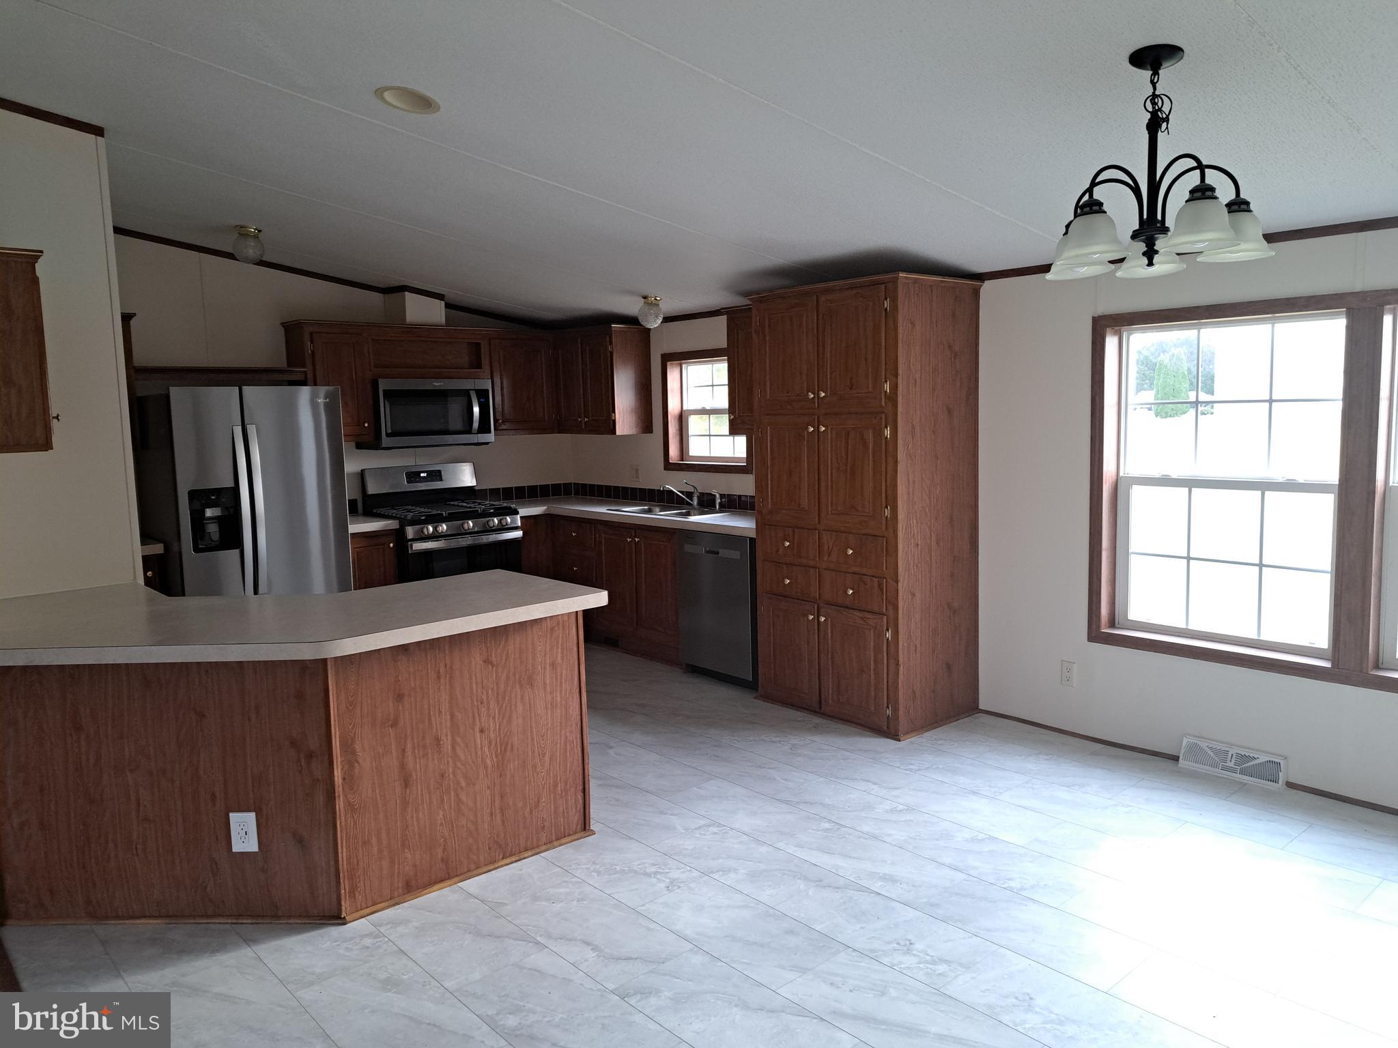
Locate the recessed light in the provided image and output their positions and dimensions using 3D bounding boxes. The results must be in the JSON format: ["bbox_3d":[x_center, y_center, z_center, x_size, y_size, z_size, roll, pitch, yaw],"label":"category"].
[{"bbox_3d":[-0.948,-1.372,3.154,0.205,0.040,0.205,5,1,-42],"label":"recessed light"}]

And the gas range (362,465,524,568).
[{"bbox_3d":[-1.655,0.224,6.344,0.775,1.187,0.690,-7,8,-40],"label":"gas range"}]

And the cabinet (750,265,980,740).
[{"bbox_3d":[0.810,-0.109,4.807,0.635,2.058,0.945,-7,8,-40],"label":"cabinet"}]

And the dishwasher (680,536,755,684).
[{"bbox_3d":[0.299,0.432,5.517,0.585,0.835,0.623,-7,8,-40],"label":"dishwasher"}]

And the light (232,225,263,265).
[{"bbox_3d":[-2.316,-1.427,4.993,0.155,0.190,0.155,5,1,-42],"label":"light"}]

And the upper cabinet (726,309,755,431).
[{"bbox_3d":[0.455,-0.863,5.411,0.320,0.720,0.550,-7,9,-41],"label":"upper cabinet"}]

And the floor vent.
[{"bbox_3d":[2.162,0.962,3.931,0.075,0.112,0.388,-7,9,-41],"label":"floor vent"}]

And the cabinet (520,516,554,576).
[{"bbox_3d":[-1.278,0.343,6.746,0.255,0.845,0.585,-7,8,-40],"label":"cabinet"}]

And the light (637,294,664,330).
[{"bbox_3d":[-0.285,-1.241,5.714,0.155,0.190,0.155,5,1,0],"label":"light"}]

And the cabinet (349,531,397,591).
[{"bbox_3d":[-2.132,0.444,6.023,0.338,0.845,0.585,-7,8,-40],"label":"cabinet"}]

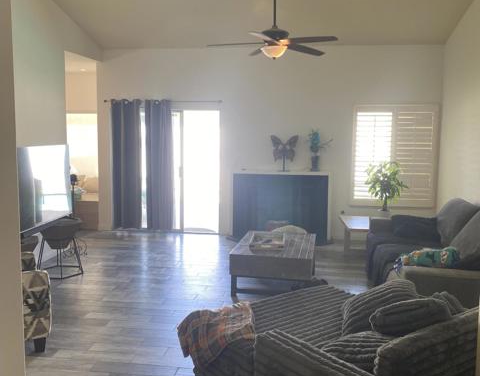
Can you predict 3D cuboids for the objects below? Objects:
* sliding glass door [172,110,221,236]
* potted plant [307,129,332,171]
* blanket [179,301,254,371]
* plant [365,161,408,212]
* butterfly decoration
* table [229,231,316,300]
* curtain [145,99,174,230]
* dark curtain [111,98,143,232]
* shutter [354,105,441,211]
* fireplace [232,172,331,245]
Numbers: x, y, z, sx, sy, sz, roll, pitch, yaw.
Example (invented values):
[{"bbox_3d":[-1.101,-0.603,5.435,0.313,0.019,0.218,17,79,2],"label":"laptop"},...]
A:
[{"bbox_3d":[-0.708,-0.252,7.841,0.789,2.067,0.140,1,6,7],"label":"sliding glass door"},{"bbox_3d":[1.217,-0.572,7.315,0.391,0.648,0.260,1,6,7],"label":"potted plant"},{"bbox_3d":[-0.004,0.910,2.872,0.450,0.320,0.560,-4,7,-38],"label":"blanket"},{"bbox_3d":[2.150,0.020,7.023,0.617,0.814,0.580,1,6,7],"label":"plant"},{"bbox_3d":[0.689,-0.527,7.386,0.432,0.556,0.110,1,6,7],"label":"butterfly decoration"},{"bbox_3d":[0.403,0.819,5.240,0.800,0.440,1.200,2,6,10],"label":"table"},{"bbox_3d":[-1.306,-0.359,7.794,0.484,2.108,0.130,1,6,7],"label":"curtain"},{"bbox_3d":[-1.857,-0.368,7.862,0.526,2.114,0.130,1,6,7],"label":"dark curtain"},{"bbox_3d":[2.366,-0.473,7.373,1.285,1.587,0.090,1,6,7],"label":"shutter"},{"bbox_3d":[0.659,0.278,7.504,1.520,1.073,0.390,1,6,7],"label":"fireplace"}]

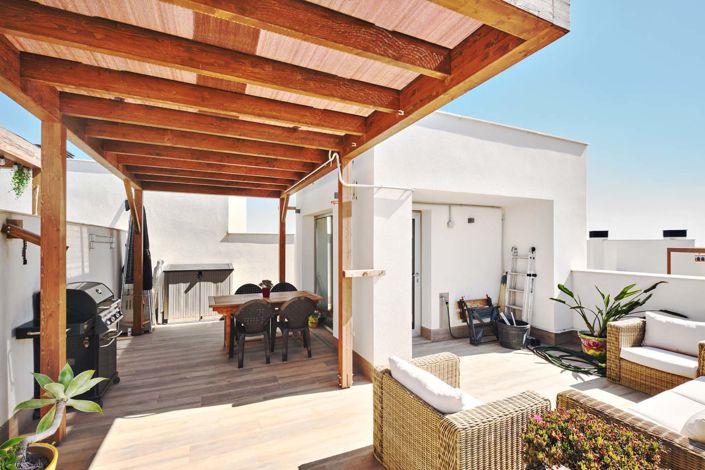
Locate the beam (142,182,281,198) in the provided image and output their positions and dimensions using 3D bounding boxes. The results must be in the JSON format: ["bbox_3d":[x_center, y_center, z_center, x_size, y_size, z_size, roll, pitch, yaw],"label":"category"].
[{"bbox_3d":[-2.645,-0.922,5.761,2.440,0.250,0.100,0,-1,-24],"label":"beam"}]

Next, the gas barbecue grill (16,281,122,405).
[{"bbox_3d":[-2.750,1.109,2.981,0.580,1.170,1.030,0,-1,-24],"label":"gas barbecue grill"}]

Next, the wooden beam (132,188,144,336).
[{"bbox_3d":[-3.682,0.472,5.051,0.120,2.495,0.120,0,-1,-26],"label":"wooden beam"}]

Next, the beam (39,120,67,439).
[{"bbox_3d":[-2.493,0.376,2.459,0.117,2.625,0.115,0,-1,-24],"label":"beam"}]

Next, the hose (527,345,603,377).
[{"bbox_3d":[2.805,1.587,3.839,0.700,0.100,0.920,0,-1,-26],"label":"hose"}]

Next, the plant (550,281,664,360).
[{"bbox_3d":[3.293,1.133,3.892,1.080,1.000,0.850,-2,-2,40],"label":"plant"}]

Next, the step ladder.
[{"bbox_3d":[2.810,0.962,4.973,0.220,1.520,0.400,7,-3,-24],"label":"step ladder"}]

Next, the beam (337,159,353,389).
[{"bbox_3d":[-0.083,0.418,3.353,0.122,2.575,0.112,0,-1,-24],"label":"beam"}]

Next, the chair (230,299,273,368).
[{"bbox_3d":[-1.339,1.289,4.031,0.590,0.870,0.580,0,-1,-24],"label":"chair"}]

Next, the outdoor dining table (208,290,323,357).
[{"bbox_3d":[-1.324,1.310,4.412,1.480,0.750,0.790,0,-1,-25],"label":"outdoor dining table"}]

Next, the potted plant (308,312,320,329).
[{"bbox_3d":[-0.706,1.556,5.416,0.210,0.290,0.210,-1,-1,0],"label":"potted plant"}]

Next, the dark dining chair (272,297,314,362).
[{"bbox_3d":[-0.820,1.260,4.139,0.540,0.830,0.560,0,-1,-25],"label":"dark dining chair"}]

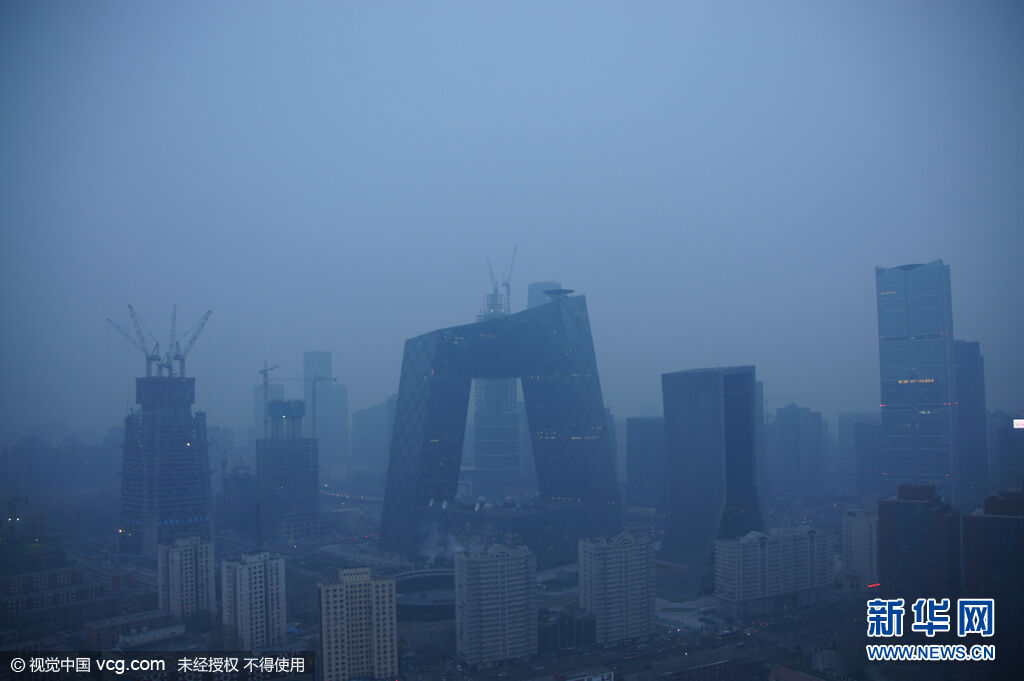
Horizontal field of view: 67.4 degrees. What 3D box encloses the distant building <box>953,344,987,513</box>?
[{"bbox_3d":[478.760,94.210,810.140,35.000,188.000,36.000,-3,-4,26],"label":"distant building"}]

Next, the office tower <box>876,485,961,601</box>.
[{"bbox_3d":[235.320,125.070,443.150,34.000,82.000,28.000,-2,-3,12],"label":"office tower"}]

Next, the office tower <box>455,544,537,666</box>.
[{"bbox_3d":[-9.150,143.490,424.530,40.000,57.000,19.000,0,-4,-25],"label":"office tower"}]

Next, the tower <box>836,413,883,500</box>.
[{"bbox_3d":[460.470,152.110,1019.520,36.000,114.000,52.000,-5,-6,42],"label":"tower"}]

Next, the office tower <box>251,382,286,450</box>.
[{"bbox_3d":[-489.500,176.950,1547.370,45.000,186.000,45.000,-5,-6,42],"label":"office tower"}]

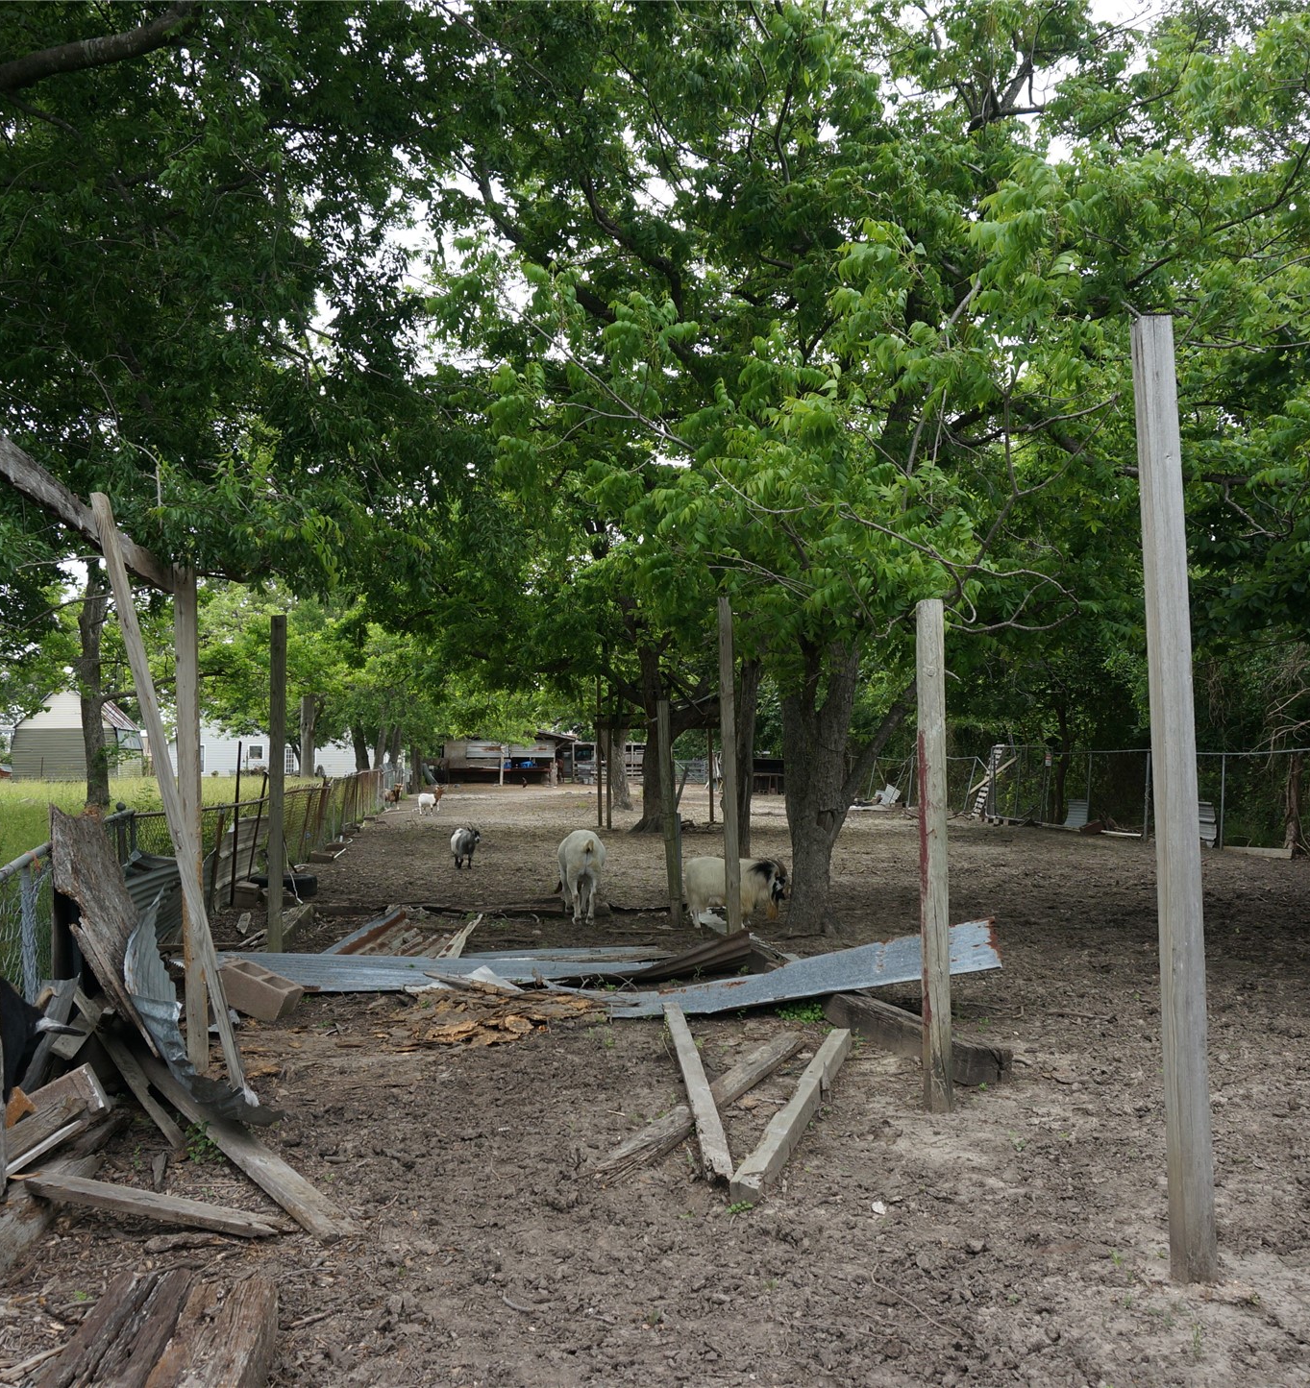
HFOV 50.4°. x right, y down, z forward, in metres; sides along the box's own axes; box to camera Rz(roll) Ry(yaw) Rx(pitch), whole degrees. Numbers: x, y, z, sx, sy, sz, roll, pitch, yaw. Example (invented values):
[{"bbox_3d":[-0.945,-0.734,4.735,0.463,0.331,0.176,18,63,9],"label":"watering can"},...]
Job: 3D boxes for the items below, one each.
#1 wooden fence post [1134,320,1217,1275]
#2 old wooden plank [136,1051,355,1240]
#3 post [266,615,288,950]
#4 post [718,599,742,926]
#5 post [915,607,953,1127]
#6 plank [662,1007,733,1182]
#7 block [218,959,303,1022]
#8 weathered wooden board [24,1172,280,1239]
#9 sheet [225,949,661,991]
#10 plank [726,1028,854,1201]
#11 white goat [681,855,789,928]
[{"bbox_3d":[1.427,0.253,3.846,0.092,2.657,0.092,-1,-4,-2],"label":"wooden fence post"},{"bbox_3d":[-1.490,1.526,4.825,0.135,0.045,2.073,2,0,-35],"label":"old wooden plank"},{"bbox_3d":[-2.816,0.701,10.405,0.092,2.573,0.092,0,-3,-2],"label":"post"},{"bbox_3d":[0.583,0.563,10.809,0.090,2.648,0.090,-1,-3,-7],"label":"post"},{"bbox_3d":[1.100,0.621,5.468,0.086,1.990,0.086,0,-3,-2],"label":"post"},{"bbox_3d":[0.147,1.614,5.953,0.092,0.045,3.151,-1,-3,-2],"label":"plank"},{"bbox_3d":[-2.251,1.703,7.950,0.395,0.194,0.190,20,4,14],"label":"block"},{"bbox_3d":[-1.512,1.544,4.227,0.767,0.040,0.095,9,-3,1],"label":"weathered wooden board"},{"bbox_3d":[-1.489,1.724,8.634,2.850,0.090,0.703,0,3,0],"label":"sheet"},{"bbox_3d":[0.585,1.588,5.447,0.085,0.077,2.487,-1,-3,14],"label":"plank"},{"bbox_3d":[0.713,1.724,12.285,0.950,0.648,0.320,-1,-3,6],"label":"white goat"}]

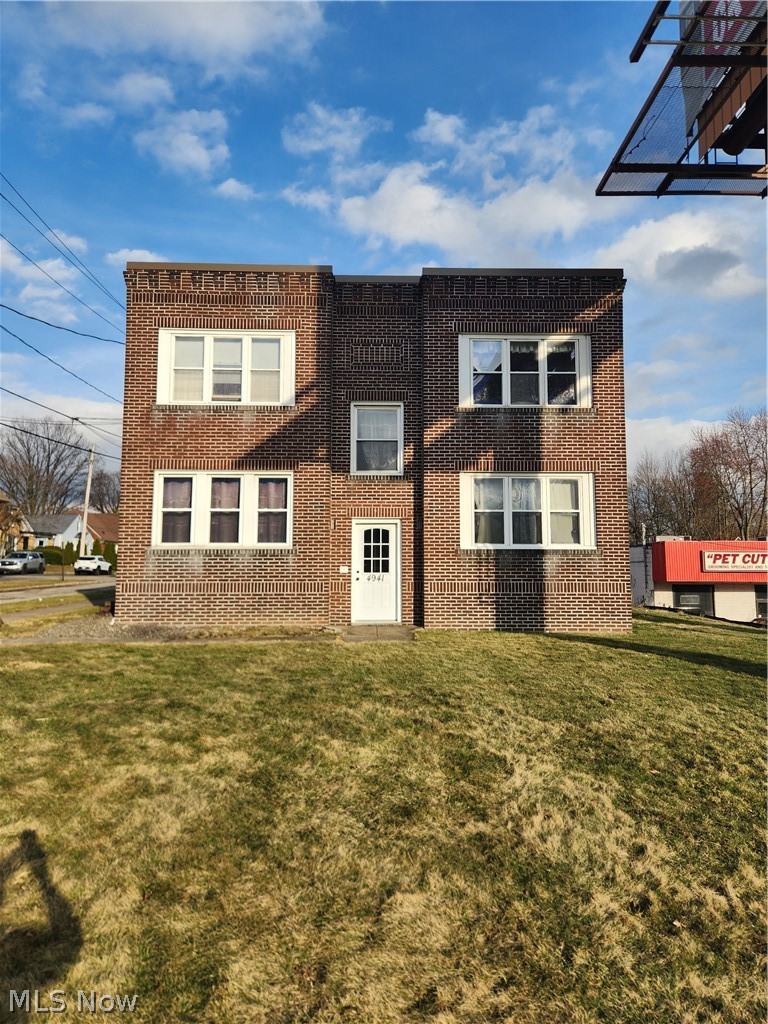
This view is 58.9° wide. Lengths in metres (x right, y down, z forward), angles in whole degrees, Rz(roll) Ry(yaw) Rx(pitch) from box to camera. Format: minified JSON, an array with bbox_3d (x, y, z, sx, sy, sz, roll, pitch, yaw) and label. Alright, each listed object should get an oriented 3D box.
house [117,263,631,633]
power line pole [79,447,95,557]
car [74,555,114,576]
[{"bbox_3d":[-0.323,-0.762,19.988,10.145,7.351,13.000,0,-5,-2],"label":"house"},{"bbox_3d":[-26.416,-0.253,60.654,0.330,11.446,0.330,3,-7,-1],"label":"power line pole"},{"bbox_3d":[-24.725,4.600,58.000,1.860,1.670,4.550,0,-5,-3],"label":"car"}]

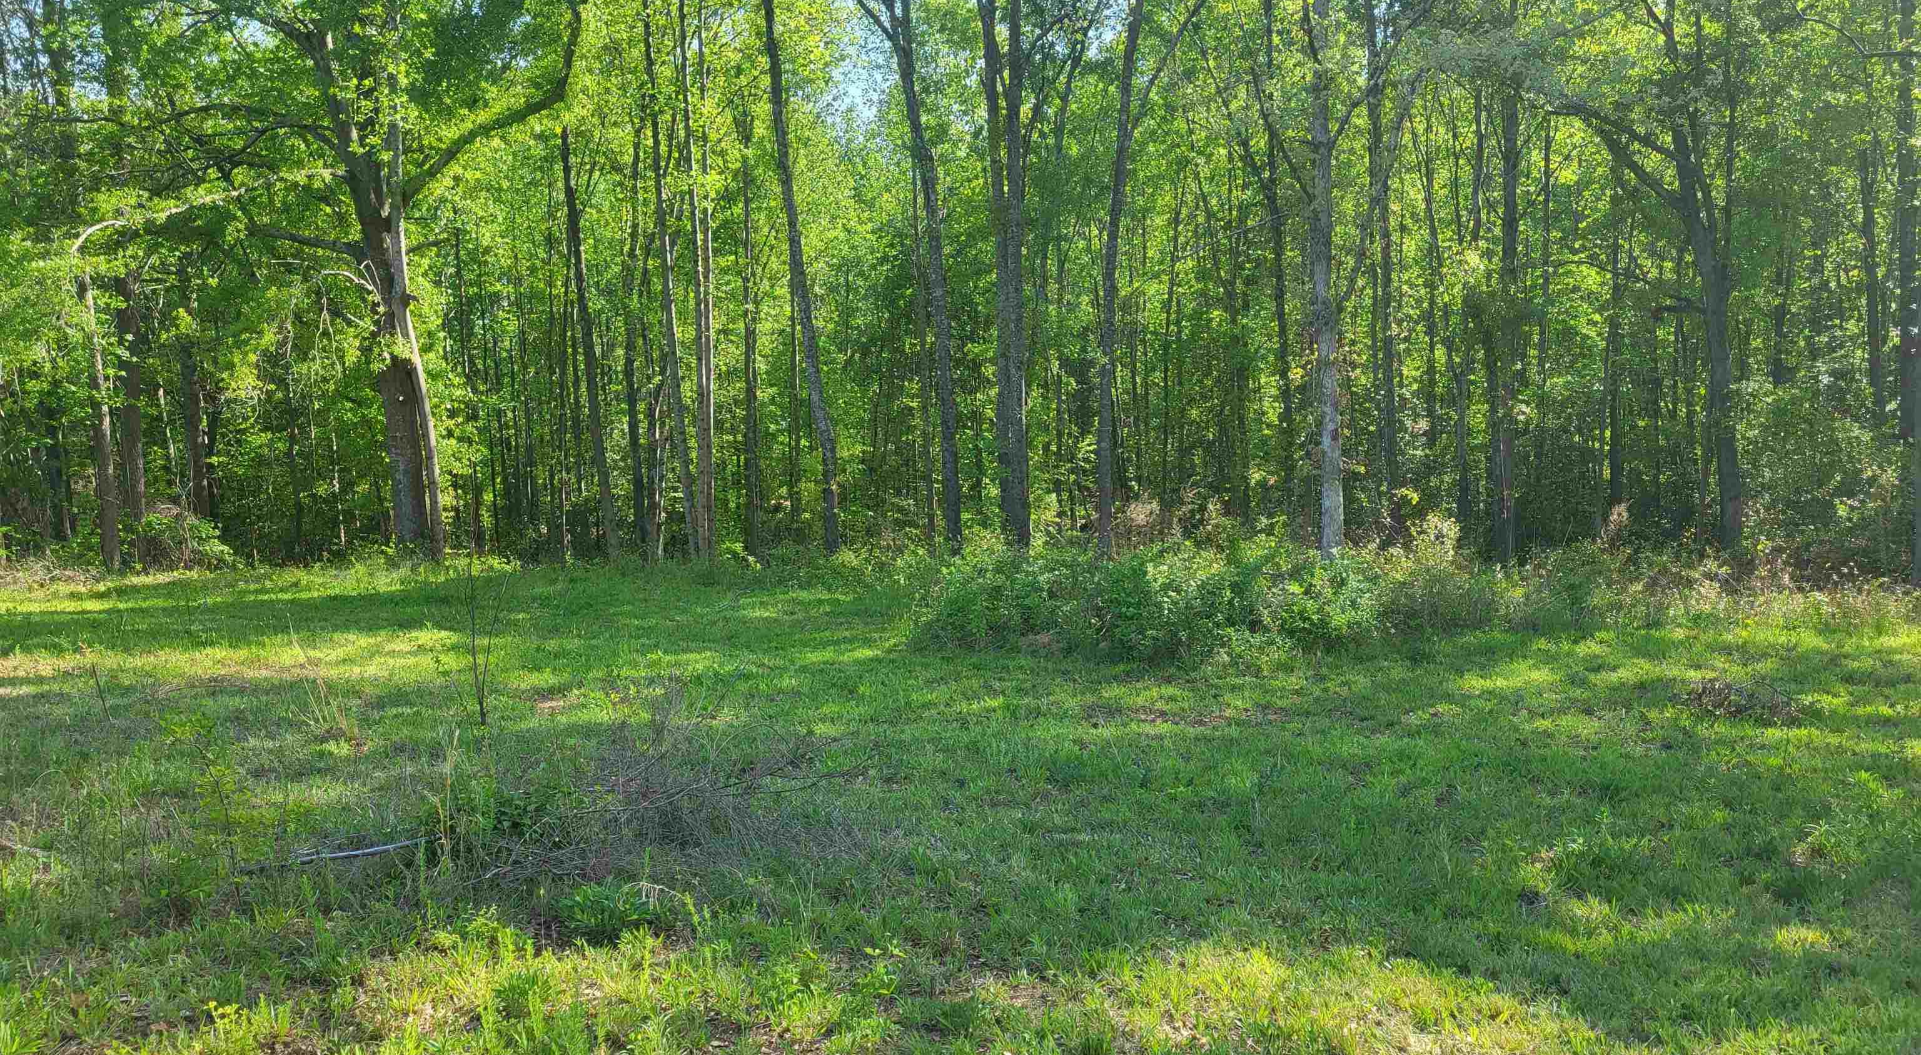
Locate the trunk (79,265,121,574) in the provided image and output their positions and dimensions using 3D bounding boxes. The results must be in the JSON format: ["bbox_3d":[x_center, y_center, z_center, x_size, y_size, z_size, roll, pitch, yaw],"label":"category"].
[{"bbox_3d":[-13.670,-1.708,22.917,0.335,4.750,0.289,-4,2,0],"label":"trunk"}]

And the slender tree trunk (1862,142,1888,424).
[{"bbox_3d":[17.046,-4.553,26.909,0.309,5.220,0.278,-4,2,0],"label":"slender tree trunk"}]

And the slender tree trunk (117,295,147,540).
[{"bbox_3d":[-14.336,-1.886,24.924,0.416,4.320,0.372,-2,2,0],"label":"slender tree trunk"}]

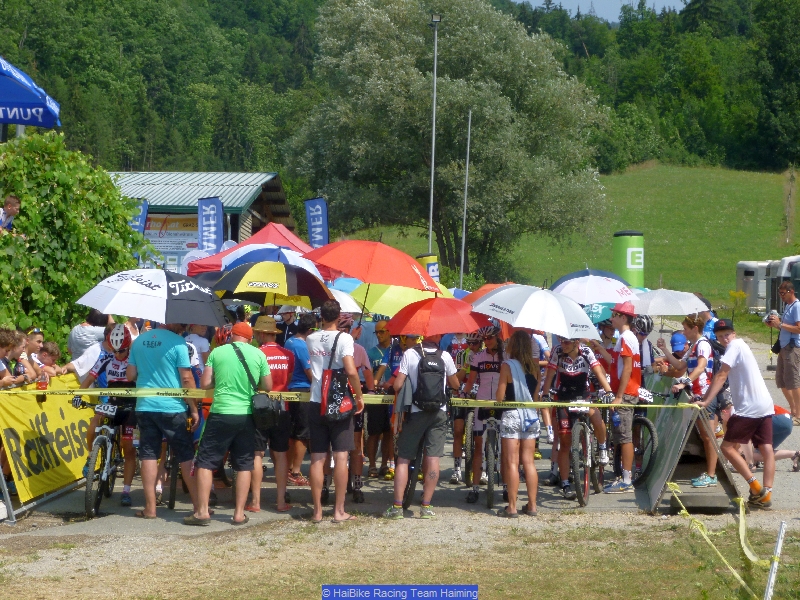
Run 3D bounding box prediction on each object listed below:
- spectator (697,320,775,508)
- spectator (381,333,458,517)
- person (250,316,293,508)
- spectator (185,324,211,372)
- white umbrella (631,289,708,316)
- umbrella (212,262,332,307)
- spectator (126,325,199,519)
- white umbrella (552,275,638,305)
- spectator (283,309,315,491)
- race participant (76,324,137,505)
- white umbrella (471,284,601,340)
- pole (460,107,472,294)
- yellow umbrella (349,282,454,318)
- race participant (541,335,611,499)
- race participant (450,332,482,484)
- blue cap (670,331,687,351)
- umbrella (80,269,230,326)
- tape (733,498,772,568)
[{"bbox_3d":[3.099,1.087,17.066,0.720,1.700,0.500,2,3,30],"label":"spectator"},{"bbox_3d":[0.187,0.995,15.714,0.620,1.730,0.500,1,2,-5],"label":"spectator"},{"bbox_3d":[-1.114,0.985,15.900,0.520,1.700,0.420,0,-1,-6],"label":"person"},{"bbox_3d":[-2.223,1.060,20.300,0.480,1.700,0.420,-1,-1,39],"label":"spectator"},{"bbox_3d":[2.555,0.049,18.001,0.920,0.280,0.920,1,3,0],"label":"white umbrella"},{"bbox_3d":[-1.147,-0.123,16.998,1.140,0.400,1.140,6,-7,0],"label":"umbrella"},{"bbox_3d":[-2.127,1.011,16.563,0.640,1.830,0.450,0,2,-9],"label":"spectator"},{"bbox_3d":[1.962,-0.106,18.600,0.930,0.250,0.930,5,7,0],"label":"white umbrella"},{"bbox_3d":[-0.986,1.006,18.700,0.500,1.760,0.450,-1,-1,38],"label":"spectator"},{"bbox_3d":[-2.709,1.062,17.066,0.620,1.680,0.750,0,2,-5],"label":"race participant"},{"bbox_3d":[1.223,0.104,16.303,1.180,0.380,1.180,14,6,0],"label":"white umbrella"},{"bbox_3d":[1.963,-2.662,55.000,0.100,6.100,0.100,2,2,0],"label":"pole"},{"bbox_3d":[0.028,-0.028,21.000,1.200,0.500,1.200,0,16,0],"label":"yellow umbrella"},{"bbox_3d":[1.619,1.069,16.718,0.660,1.540,0.750,1,2,7],"label":"race participant"},{"bbox_3d":[0.722,1.127,19.200,0.550,1.590,0.580,0,-1,6],"label":"race participant"},{"bbox_3d":[2.927,0.441,19.400,0.175,0.150,0.260,1,37,14],"label":"blue cap"},{"bbox_3d":[-2.072,-0.030,15.800,1.330,0.520,1.330,8,9,0],"label":"umbrella"},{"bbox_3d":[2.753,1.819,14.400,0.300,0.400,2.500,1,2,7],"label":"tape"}]

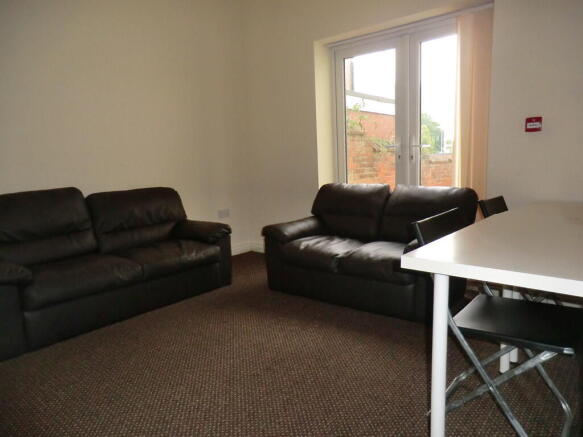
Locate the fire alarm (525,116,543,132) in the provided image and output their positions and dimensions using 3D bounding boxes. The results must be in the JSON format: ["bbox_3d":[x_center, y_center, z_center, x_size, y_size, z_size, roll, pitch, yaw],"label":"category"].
[{"bbox_3d":[1.602,-0.615,2.662,0.092,0.090,0.045,5,11,41],"label":"fire alarm"}]

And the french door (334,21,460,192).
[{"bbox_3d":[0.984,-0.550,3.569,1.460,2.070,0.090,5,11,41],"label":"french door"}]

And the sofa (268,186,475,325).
[{"bbox_3d":[0.569,0.163,3.166,1.430,0.820,0.820,5,11,38],"label":"sofa"}]

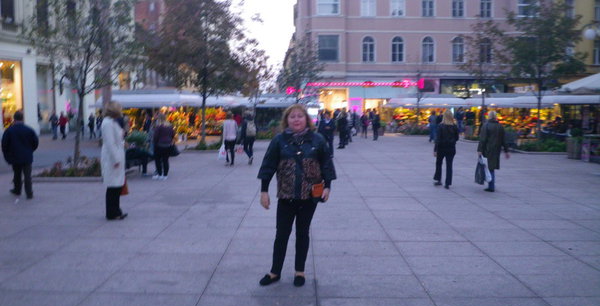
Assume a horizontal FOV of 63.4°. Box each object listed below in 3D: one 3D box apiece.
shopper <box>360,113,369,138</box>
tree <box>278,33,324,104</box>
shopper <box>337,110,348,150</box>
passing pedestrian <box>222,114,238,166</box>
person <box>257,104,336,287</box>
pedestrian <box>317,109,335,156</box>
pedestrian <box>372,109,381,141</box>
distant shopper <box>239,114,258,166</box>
[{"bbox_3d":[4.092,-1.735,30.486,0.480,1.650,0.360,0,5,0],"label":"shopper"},{"bbox_3d":[0.104,-4.789,33.711,3.300,6.900,3.200,0,5,0],"label":"tree"},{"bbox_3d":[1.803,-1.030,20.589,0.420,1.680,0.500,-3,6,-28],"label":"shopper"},{"bbox_3d":[-2.146,-0.462,14.914,0.500,1.670,0.360,0,5,5],"label":"passing pedestrian"},{"bbox_3d":[-0.033,0.394,4.610,0.720,1.680,0.420,1,5,0],"label":"person"},{"bbox_3d":[0.963,-0.695,17.557,0.600,1.700,0.400,0,5,2],"label":"pedestrian"},{"bbox_3d":[4.125,-1.499,26.169,0.400,1.660,0.470,-2,5,-17],"label":"pedestrian"},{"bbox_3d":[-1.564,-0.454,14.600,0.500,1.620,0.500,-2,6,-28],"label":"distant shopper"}]

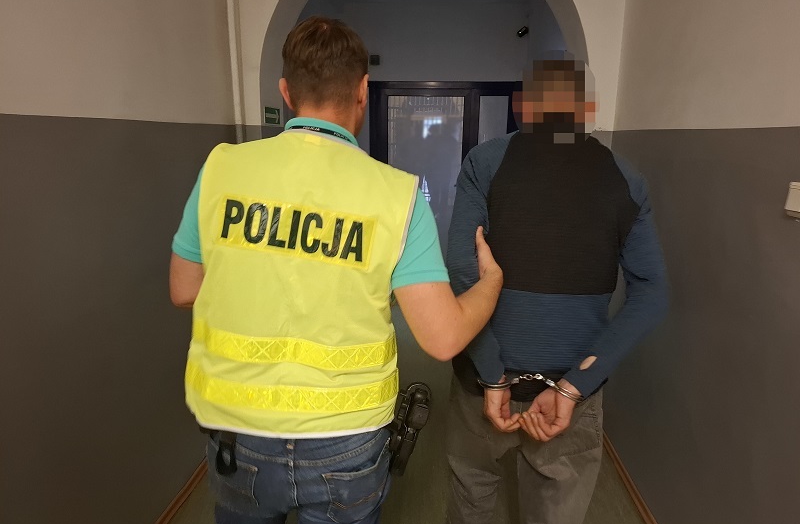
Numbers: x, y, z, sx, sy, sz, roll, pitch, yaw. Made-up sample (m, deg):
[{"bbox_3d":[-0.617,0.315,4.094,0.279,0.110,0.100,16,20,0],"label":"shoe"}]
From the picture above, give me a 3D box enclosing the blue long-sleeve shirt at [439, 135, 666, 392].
[{"bbox_3d":[0.393,0.001,1.325,0.540,0.670,0.330,1,13,5],"label":"blue long-sleeve shirt"}]

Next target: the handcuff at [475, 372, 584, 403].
[{"bbox_3d":[0.303,0.290,1.238,0.240,0.060,0.080,1,13,5],"label":"handcuff"}]

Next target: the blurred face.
[{"bbox_3d":[0.365,-0.377,1.257,0.180,0.230,0.210,1,13,5],"label":"blurred face"}]

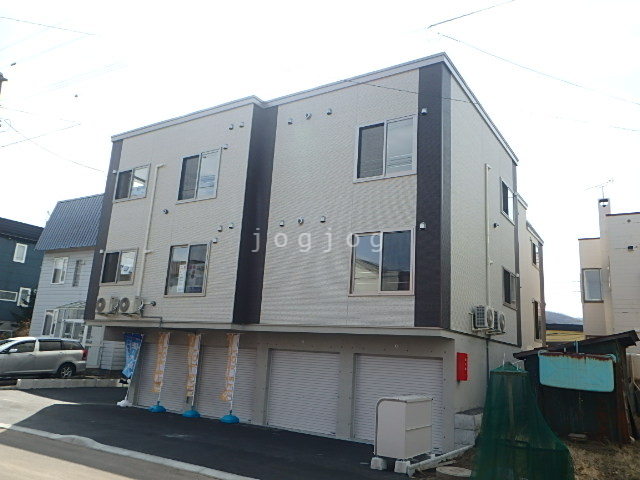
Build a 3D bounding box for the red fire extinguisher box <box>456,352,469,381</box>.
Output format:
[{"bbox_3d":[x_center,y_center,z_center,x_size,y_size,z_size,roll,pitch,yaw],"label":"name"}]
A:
[{"bbox_3d":[3.235,2.876,11.707,0.170,0.610,0.280,-5,-15,33],"label":"red fire extinguisher box"}]

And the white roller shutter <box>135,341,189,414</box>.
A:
[{"bbox_3d":[-5.048,4.447,16.943,2.300,2.040,0.080,-5,-15,33],"label":"white roller shutter"}]

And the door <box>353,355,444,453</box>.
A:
[{"bbox_3d":[1.875,3.843,12.444,2.322,2.024,0.100,-5,-15,33],"label":"door"}]

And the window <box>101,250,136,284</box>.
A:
[{"bbox_3d":[-6.634,0.903,17.086,1.755,1.170,0.100,-5,-15,33],"label":"window"}]

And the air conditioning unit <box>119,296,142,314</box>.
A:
[{"bbox_3d":[-5.817,2.035,15.927,0.767,0.518,0.290,-5,-15,33],"label":"air conditioning unit"}]

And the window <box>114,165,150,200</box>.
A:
[{"bbox_3d":[-6.442,-1.933,17.727,1.744,1.170,0.100,-5,-15,33],"label":"window"}]

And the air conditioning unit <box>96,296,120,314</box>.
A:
[{"bbox_3d":[-6.802,2.110,16.594,0.780,0.540,0.290,-5,-15,33],"label":"air conditioning unit"}]

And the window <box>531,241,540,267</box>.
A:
[{"bbox_3d":[10.673,0.854,25.582,0.100,1.158,1.830,-5,-15,33],"label":"window"}]

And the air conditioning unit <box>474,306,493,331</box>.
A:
[{"bbox_3d":[4.144,1.999,13.107,0.290,0.540,0.780,-5,-15,33],"label":"air conditioning unit"}]

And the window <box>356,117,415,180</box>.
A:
[{"bbox_3d":[1.631,-2.247,12.921,1.703,1.552,0.100,-5,-15,33],"label":"window"}]

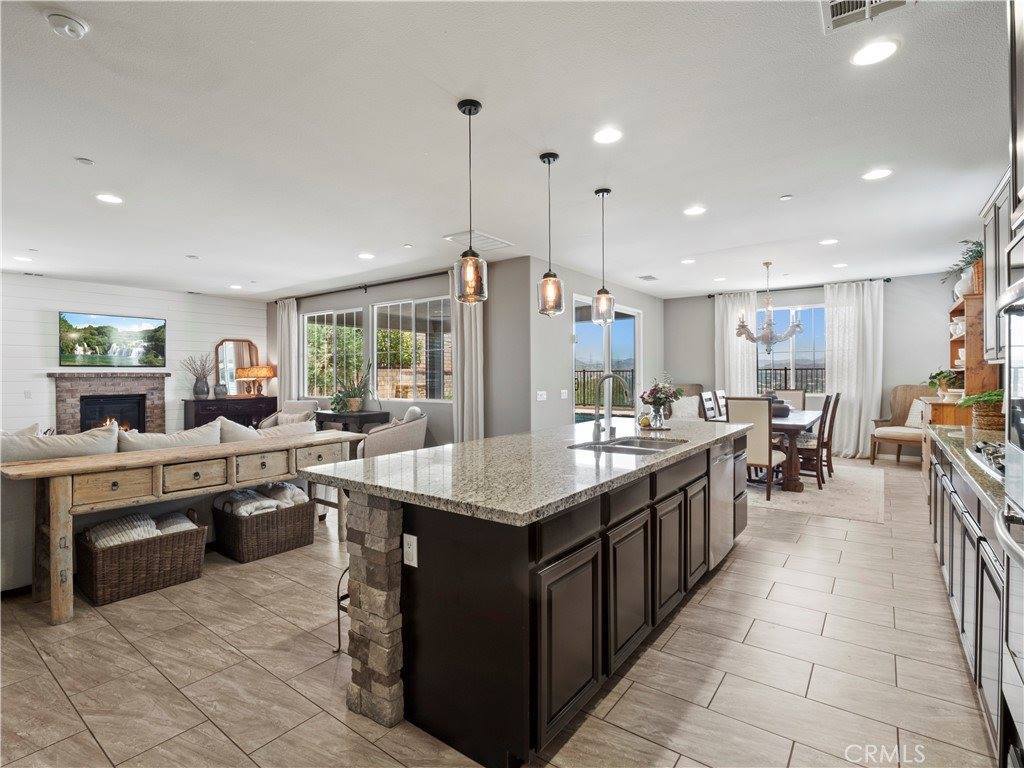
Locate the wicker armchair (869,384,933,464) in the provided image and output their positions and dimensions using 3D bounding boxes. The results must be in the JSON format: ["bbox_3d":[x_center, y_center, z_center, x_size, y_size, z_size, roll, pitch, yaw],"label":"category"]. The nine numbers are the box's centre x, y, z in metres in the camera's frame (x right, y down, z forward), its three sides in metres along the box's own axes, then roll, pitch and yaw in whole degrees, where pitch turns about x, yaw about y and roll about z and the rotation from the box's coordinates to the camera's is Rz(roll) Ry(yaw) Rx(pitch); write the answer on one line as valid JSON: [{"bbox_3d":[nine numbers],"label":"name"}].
[{"bbox_3d":[5.804,0.624,6.883,0.720,1.180,0.700,-1,1,-22],"label":"wicker armchair"}]

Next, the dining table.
[{"bbox_3d":[3.631,0.850,6.604,1.020,0.780,2.600,0,0,38],"label":"dining table"}]

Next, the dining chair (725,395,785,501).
[{"bbox_3d":[2.723,0.694,5.363,0.530,1.080,0.630,1,1,37],"label":"dining chair"}]

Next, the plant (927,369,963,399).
[{"bbox_3d":[4.956,0.006,5.423,0.360,0.360,0.380,0,1,36],"label":"plant"}]

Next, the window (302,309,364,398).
[{"bbox_3d":[-3.732,-0.627,9.733,2.100,1.760,0.120,0,0,38],"label":"window"}]

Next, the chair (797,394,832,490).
[{"bbox_3d":[3.564,0.684,5.761,0.550,1.080,0.480,1,1,37],"label":"chair"}]

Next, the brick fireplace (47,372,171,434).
[{"bbox_3d":[-6.282,0.537,7.490,0.300,1.370,1.520,1,1,37],"label":"brick fireplace"}]

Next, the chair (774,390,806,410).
[{"bbox_3d":[4.389,0.661,7.533,0.490,1.100,0.630,0,1,36],"label":"chair"}]

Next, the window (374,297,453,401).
[{"bbox_3d":[-1.518,-0.492,7.063,1.860,1.500,0.110,1,1,37],"label":"window"}]

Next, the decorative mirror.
[{"bbox_3d":[-6.026,-0.363,10.397,0.080,1.264,0.893,0,0,38],"label":"decorative mirror"}]

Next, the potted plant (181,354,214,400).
[{"bbox_3d":[-6.388,-0.132,9.613,0.520,0.934,0.620,0,0,38],"label":"potted plant"}]

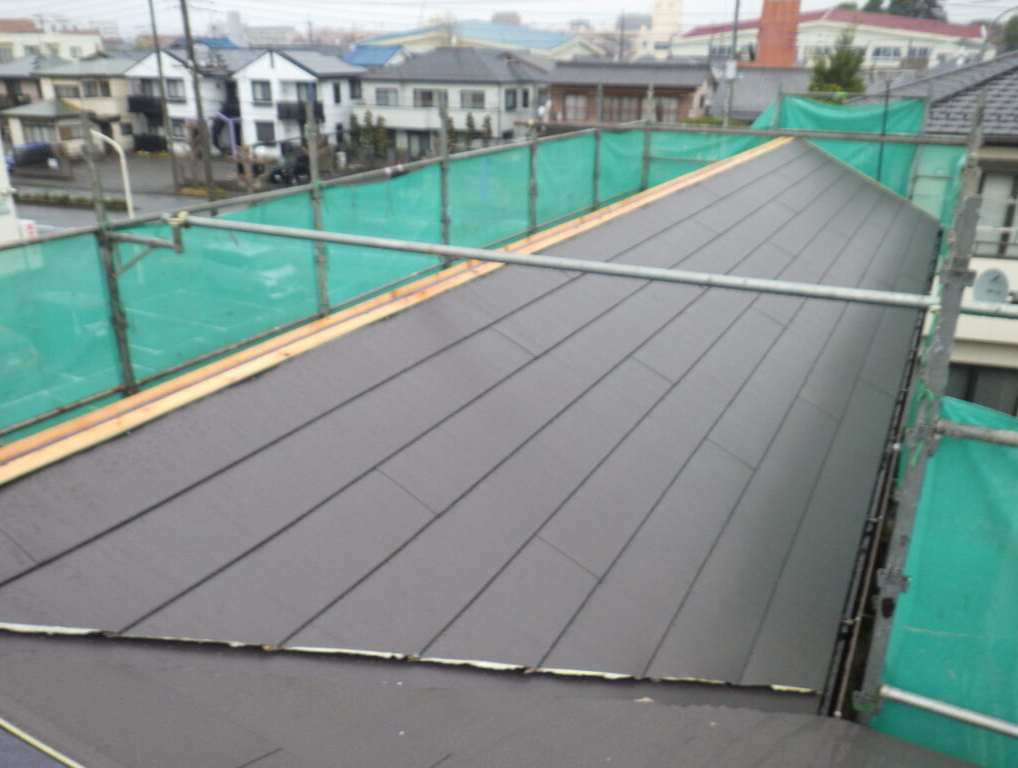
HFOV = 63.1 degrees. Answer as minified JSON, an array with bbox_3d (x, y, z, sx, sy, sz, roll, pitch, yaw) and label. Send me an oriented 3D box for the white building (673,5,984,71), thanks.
[{"bbox_3d":[44.188,-44.226,114.101,37.393,12.700,16.000,10,24,26],"label":"white building"}]

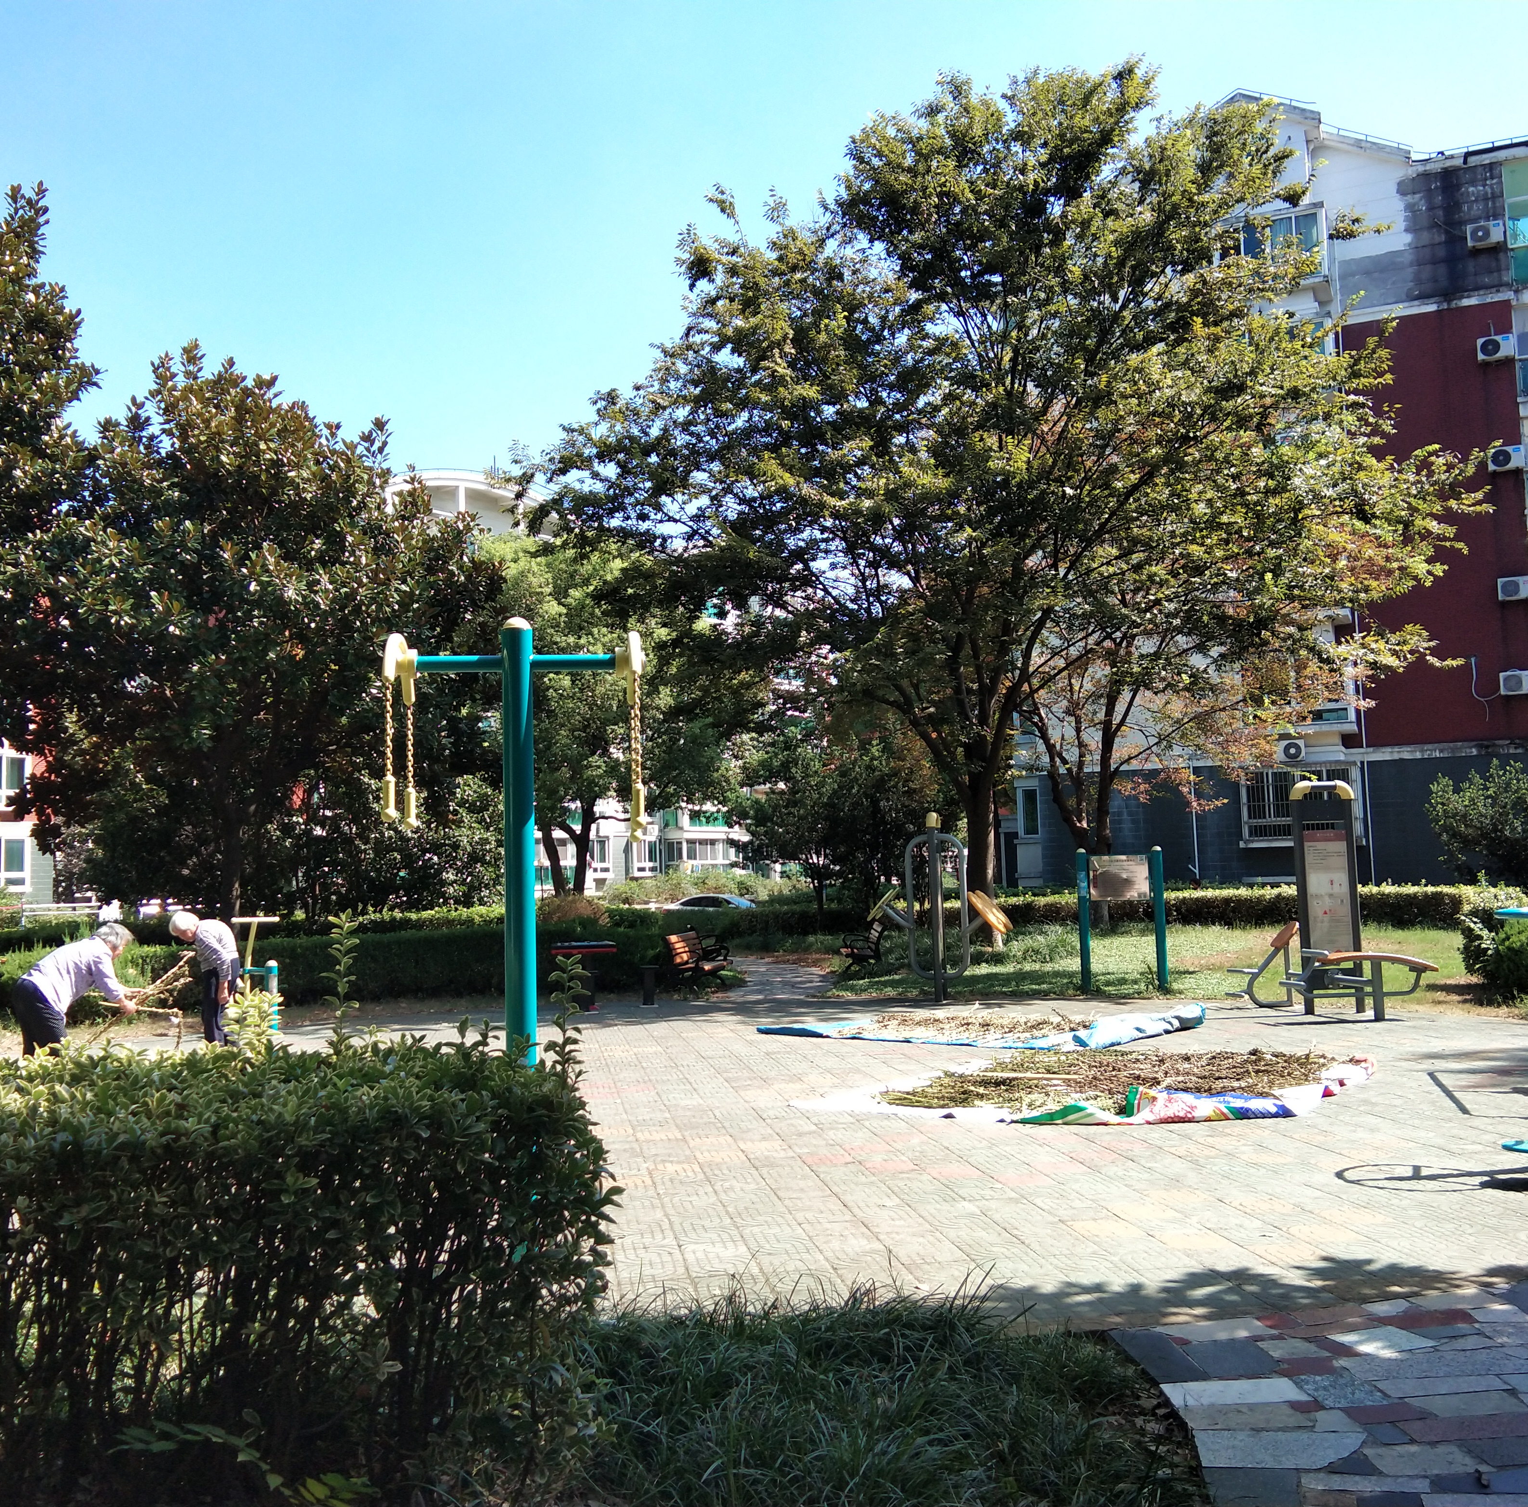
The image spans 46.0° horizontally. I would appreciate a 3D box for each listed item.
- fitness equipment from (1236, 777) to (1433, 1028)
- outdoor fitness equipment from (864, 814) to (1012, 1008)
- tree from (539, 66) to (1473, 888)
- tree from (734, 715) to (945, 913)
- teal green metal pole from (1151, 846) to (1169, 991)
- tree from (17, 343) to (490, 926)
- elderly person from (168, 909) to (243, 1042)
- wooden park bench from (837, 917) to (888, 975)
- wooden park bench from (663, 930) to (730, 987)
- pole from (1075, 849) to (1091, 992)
[{"bbox_3d":[5.212,1.324,16.436,1.500,2.100,1.600,-2,-4,0],"label":"fitness equipment"},{"bbox_3d":[1.920,1.695,19.826,1.500,2.050,0.900,-3,-4,10],"label":"outdoor fitness equipment"},{"bbox_3d":[3.453,-3.554,26.298,13.000,13.300,12.000,-2,-4,0],"label":"tree"},{"bbox_3d":[1.558,1.525,37.200,4.400,4.750,4.200,-1,-4,0],"label":"tree"},{"bbox_3d":[4.635,1.933,21.000,0.110,1.700,0.110,-1,-4,0],"label":"teal green metal pole"},{"bbox_3d":[-7.445,-1.342,26.300,7.000,9.200,6.600,-1,-4,0],"label":"tree"},{"bbox_3d":[-4.921,1.999,15.800,0.640,1.270,0.440,-1,-4,-9],"label":"elderly person"},{"bbox_3d":[1.334,2.689,24.871,0.630,0.800,1.300,-1,-4,-8],"label":"wooden park bench"},{"bbox_3d":[-0.897,2.766,24.200,0.630,0.770,1.450,-2,-4,13],"label":"wooden park bench"},{"bbox_3d":[3.737,1.960,21.000,0.110,1.700,0.110,-1,-4,0],"label":"pole"}]

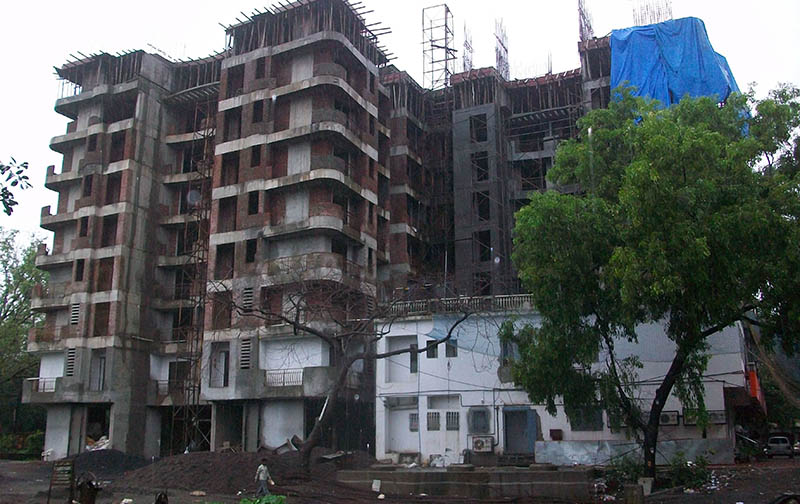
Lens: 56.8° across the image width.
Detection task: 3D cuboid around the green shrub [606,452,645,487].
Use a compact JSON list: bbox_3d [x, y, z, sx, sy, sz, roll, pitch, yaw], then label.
[{"bbox_3d":[9.063,8.795,29.978,1.350,1.300,1.200,0,-13,0],"label":"green shrub"}]

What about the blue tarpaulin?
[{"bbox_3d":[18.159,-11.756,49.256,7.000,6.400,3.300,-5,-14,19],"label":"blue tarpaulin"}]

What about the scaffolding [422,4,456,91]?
[{"bbox_3d":[3.160,-16.361,60.306,1.950,7.100,1.950,-5,-14,20],"label":"scaffolding"}]

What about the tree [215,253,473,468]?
[{"bbox_3d":[-2.808,5.316,36.811,12.400,10.400,8.500,0,-14,0],"label":"tree"}]

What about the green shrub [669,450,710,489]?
[{"bbox_3d":[11.625,8.736,29.784,1.500,1.450,1.300,0,-13,0],"label":"green shrub"}]

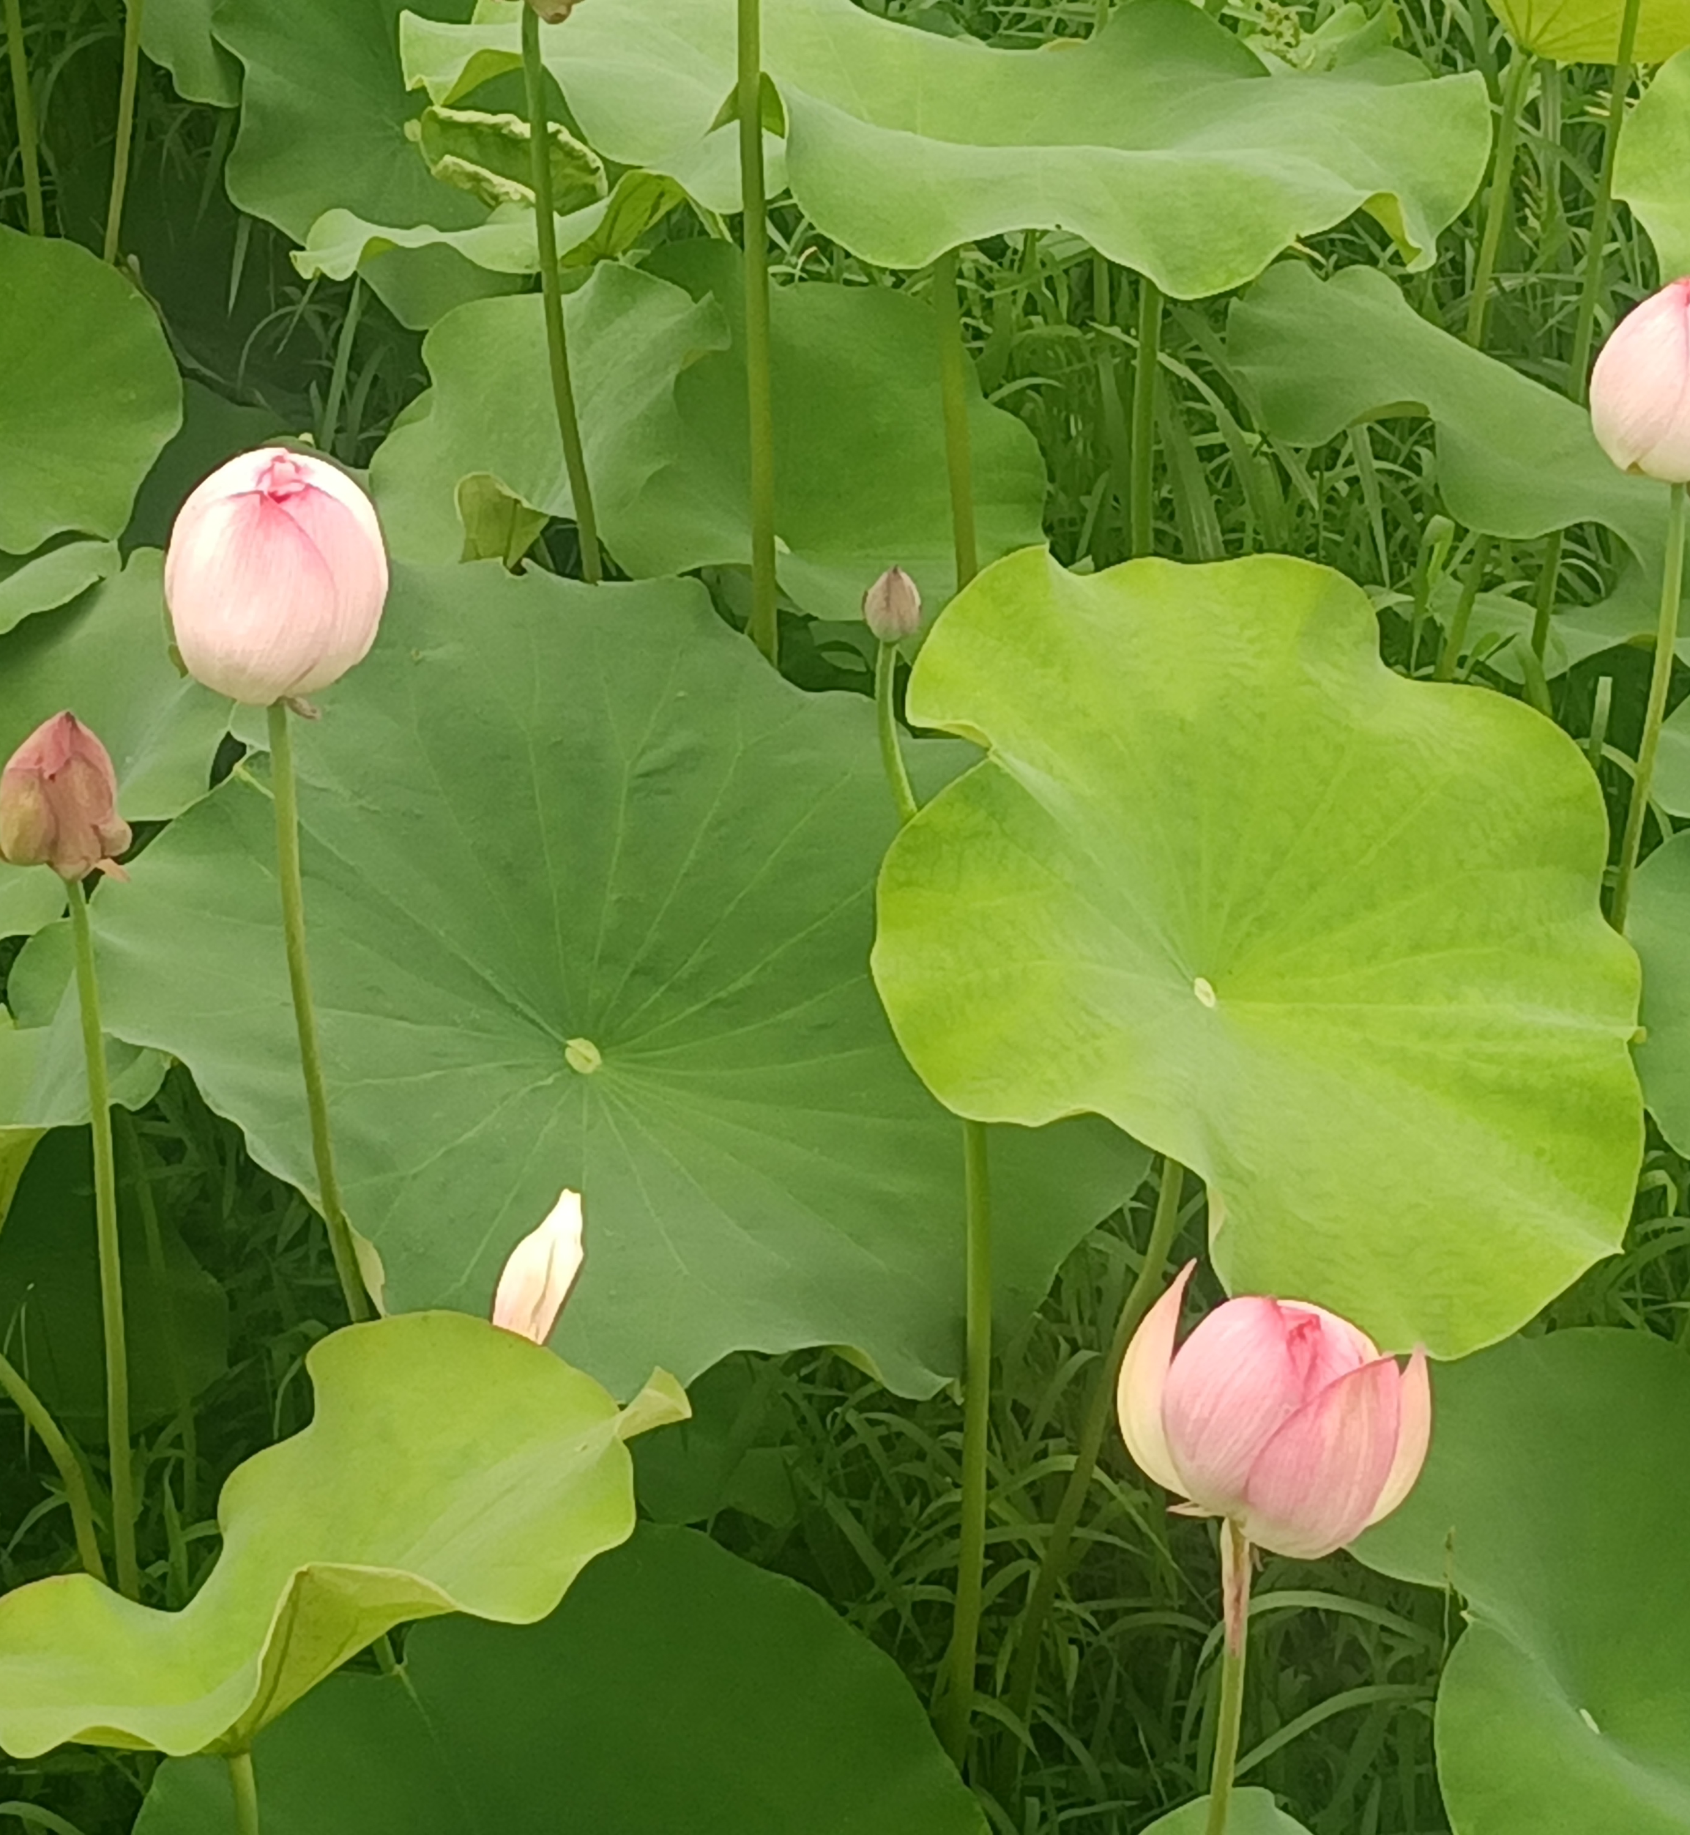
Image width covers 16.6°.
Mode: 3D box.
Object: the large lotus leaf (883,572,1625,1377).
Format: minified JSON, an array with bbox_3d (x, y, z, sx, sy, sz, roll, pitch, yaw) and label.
[{"bbox_3d":[0.185,0.016,2.600,0.385,0.075,0.340,43,56,12],"label":"large lotus leaf"}]

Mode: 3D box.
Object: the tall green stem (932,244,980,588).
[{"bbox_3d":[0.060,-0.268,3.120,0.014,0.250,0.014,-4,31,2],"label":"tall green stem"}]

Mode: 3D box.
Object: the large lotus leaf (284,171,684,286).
[{"bbox_3d":[-0.213,-0.417,3.500,0.235,0.050,0.120,0,31,0],"label":"large lotus leaf"}]

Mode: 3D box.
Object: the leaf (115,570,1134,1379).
[{"bbox_3d":[-0.111,0.029,2.800,0.510,0.075,0.480,0,47,0],"label":"leaf"}]

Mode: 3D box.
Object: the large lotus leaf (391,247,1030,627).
[{"bbox_3d":[-0.076,-0.271,3.270,0.375,0.075,0.260,0,37,0],"label":"large lotus leaf"}]

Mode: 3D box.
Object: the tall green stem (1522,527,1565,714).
[{"bbox_3d":[0.407,-0.173,3.380,0.012,0.160,0.012,5,31,-2],"label":"tall green stem"}]

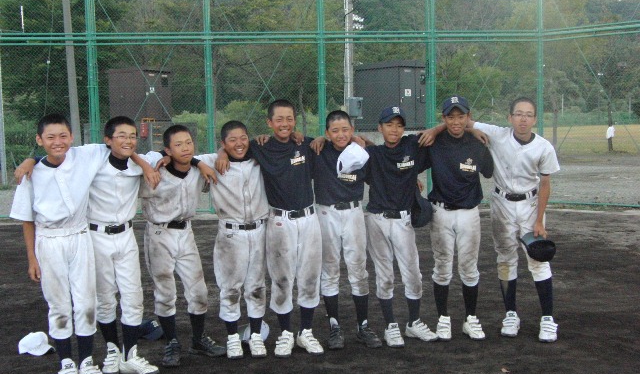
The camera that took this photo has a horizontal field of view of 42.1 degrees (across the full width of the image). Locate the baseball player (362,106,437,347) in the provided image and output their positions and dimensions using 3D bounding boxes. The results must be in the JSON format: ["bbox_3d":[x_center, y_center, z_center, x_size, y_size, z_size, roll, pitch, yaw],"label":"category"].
[{"bbox_3d":[0.540,0.249,5.651,0.540,1.597,0.400,-1,5,0],"label":"baseball player"}]

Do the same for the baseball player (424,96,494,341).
[{"bbox_3d":[0.964,0.202,5.746,0.540,1.659,0.400,0,5,8],"label":"baseball player"}]

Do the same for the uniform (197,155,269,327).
[{"bbox_3d":[-0.568,0.333,5.401,0.465,1.100,0.300,-2,5,-7],"label":"uniform"}]

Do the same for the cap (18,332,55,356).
[{"bbox_3d":[-1.895,1.034,5.556,0.240,0.130,0.180,3,6,40],"label":"cap"}]

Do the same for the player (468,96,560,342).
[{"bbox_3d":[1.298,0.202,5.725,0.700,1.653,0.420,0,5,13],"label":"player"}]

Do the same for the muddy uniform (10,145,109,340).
[{"bbox_3d":[-1.502,0.327,4.818,0.570,1.133,0.320,-3,5,-19],"label":"muddy uniform"}]

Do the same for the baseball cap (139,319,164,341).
[{"bbox_3d":[-1.220,0.994,5.894,0.250,0.130,0.180,2,6,35],"label":"baseball cap"}]

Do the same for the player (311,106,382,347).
[{"bbox_3d":[0.185,0.271,5.590,0.520,1.576,0.400,-1,5,-2],"label":"player"}]

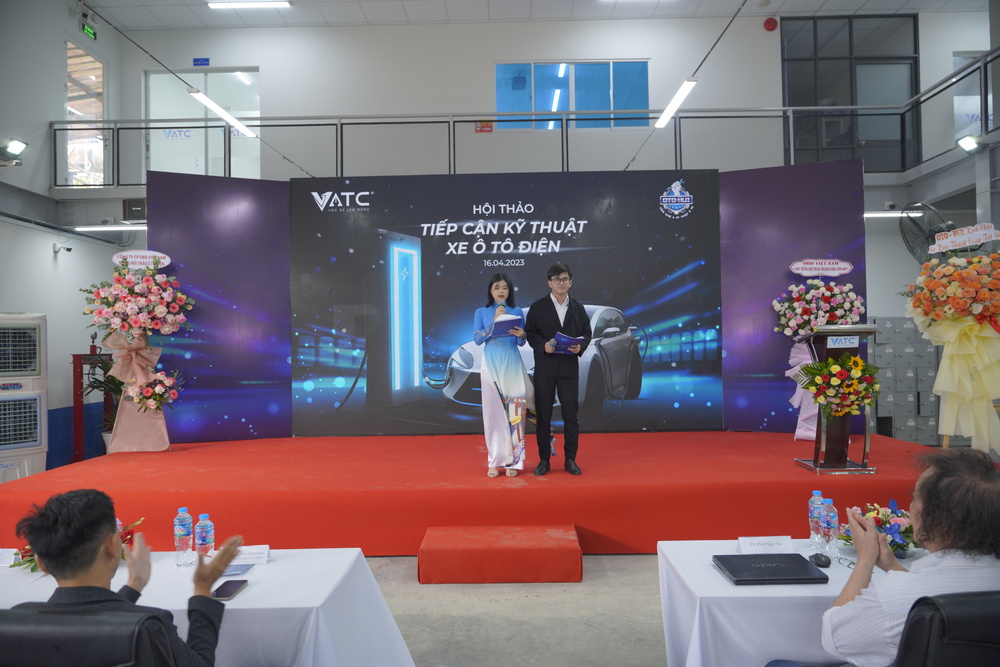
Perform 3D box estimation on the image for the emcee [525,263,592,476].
[{"bbox_3d":[0.480,0.290,5.526,0.555,1.730,0.460,-1,0,0],"label":"emcee"}]

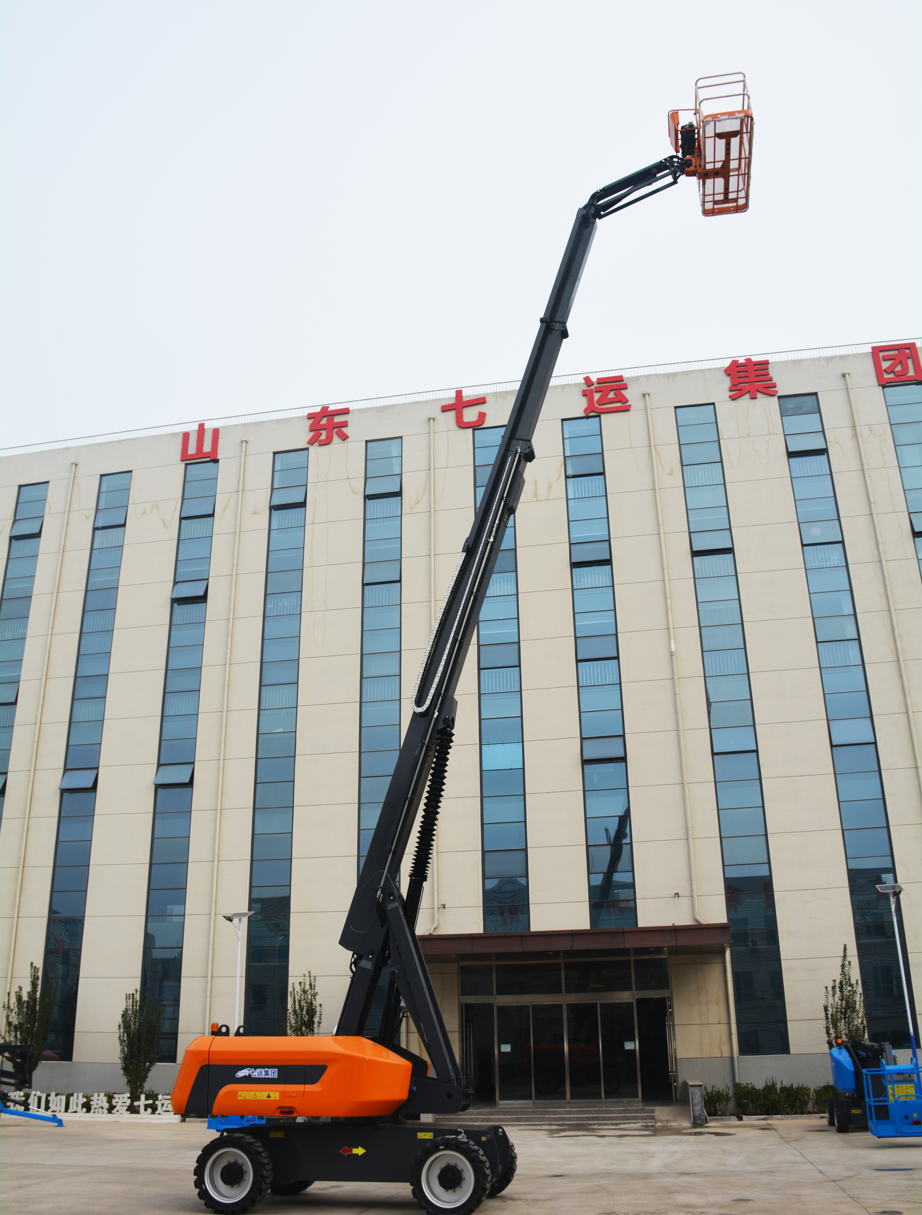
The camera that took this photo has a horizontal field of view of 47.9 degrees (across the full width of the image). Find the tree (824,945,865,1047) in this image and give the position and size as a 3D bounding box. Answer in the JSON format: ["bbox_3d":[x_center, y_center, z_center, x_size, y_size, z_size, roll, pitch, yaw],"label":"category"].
[{"bbox_3d":[10.616,11.221,27.996,1.200,4.200,1.200,-5,-21,10],"label":"tree"}]

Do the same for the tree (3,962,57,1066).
[{"bbox_3d":[-13.495,13.272,32.228,1.700,4.300,1.700,-5,-21,10],"label":"tree"}]

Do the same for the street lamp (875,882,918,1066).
[{"bbox_3d":[11.779,10.158,27.436,0.800,5.700,1.500,-5,-21,10],"label":"street lamp"}]

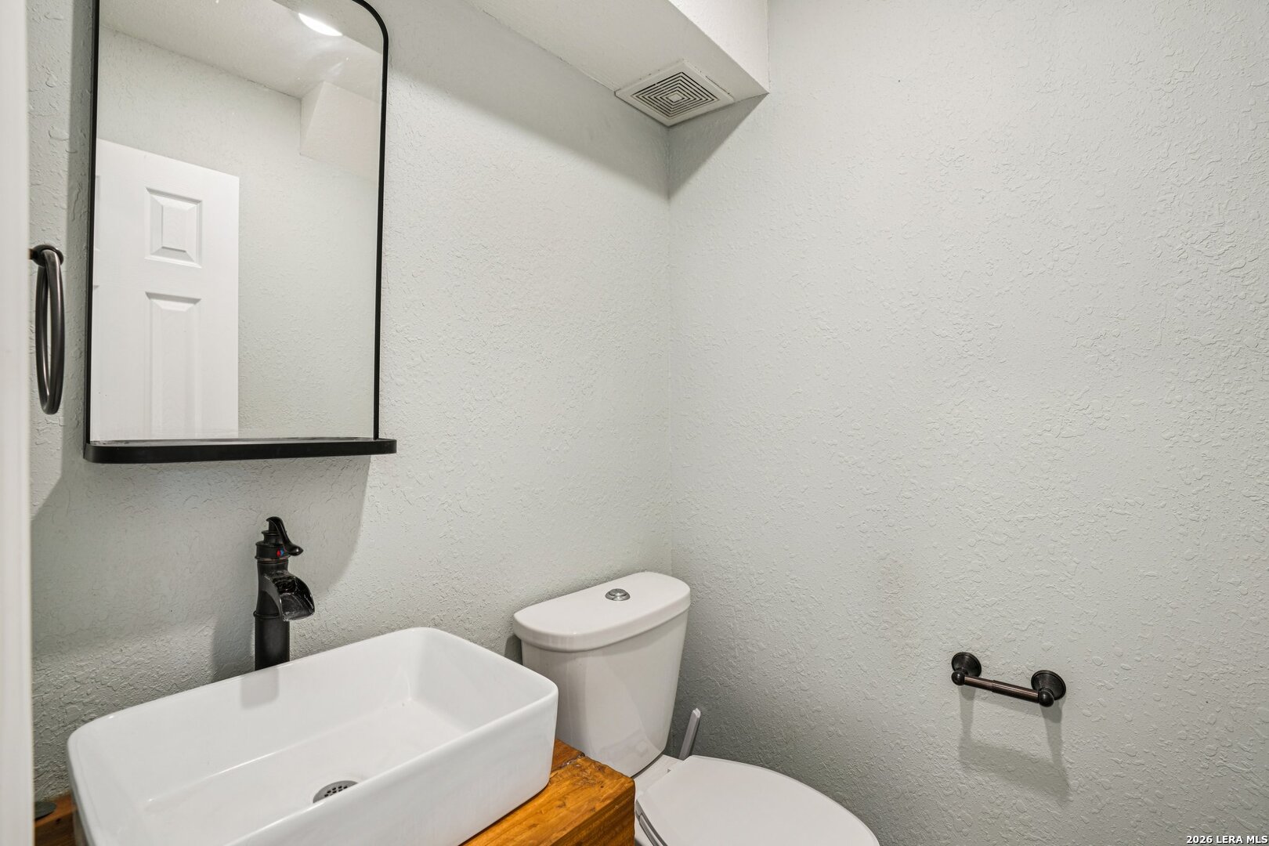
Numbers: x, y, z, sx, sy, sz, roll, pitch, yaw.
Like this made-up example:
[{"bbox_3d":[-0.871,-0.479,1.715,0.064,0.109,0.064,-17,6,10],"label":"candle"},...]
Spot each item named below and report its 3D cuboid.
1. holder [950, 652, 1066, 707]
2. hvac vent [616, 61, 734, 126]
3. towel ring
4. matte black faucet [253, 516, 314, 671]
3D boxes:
[{"bbox_3d":[0.777,0.545,1.188,0.212,0.061,0.089,0,0,40],"label":"holder"},{"bbox_3d":[0.120,-0.953,1.638,0.238,0.019,0.238,0,0,40],"label":"hvac vent"},{"bbox_3d":[-0.575,-0.097,0.518,0.158,0.178,0.080,0,0,40],"label":"towel ring"},{"bbox_3d":[-0.539,0.317,0.861,0.125,0.337,0.053,0,0,40],"label":"matte black faucet"}]

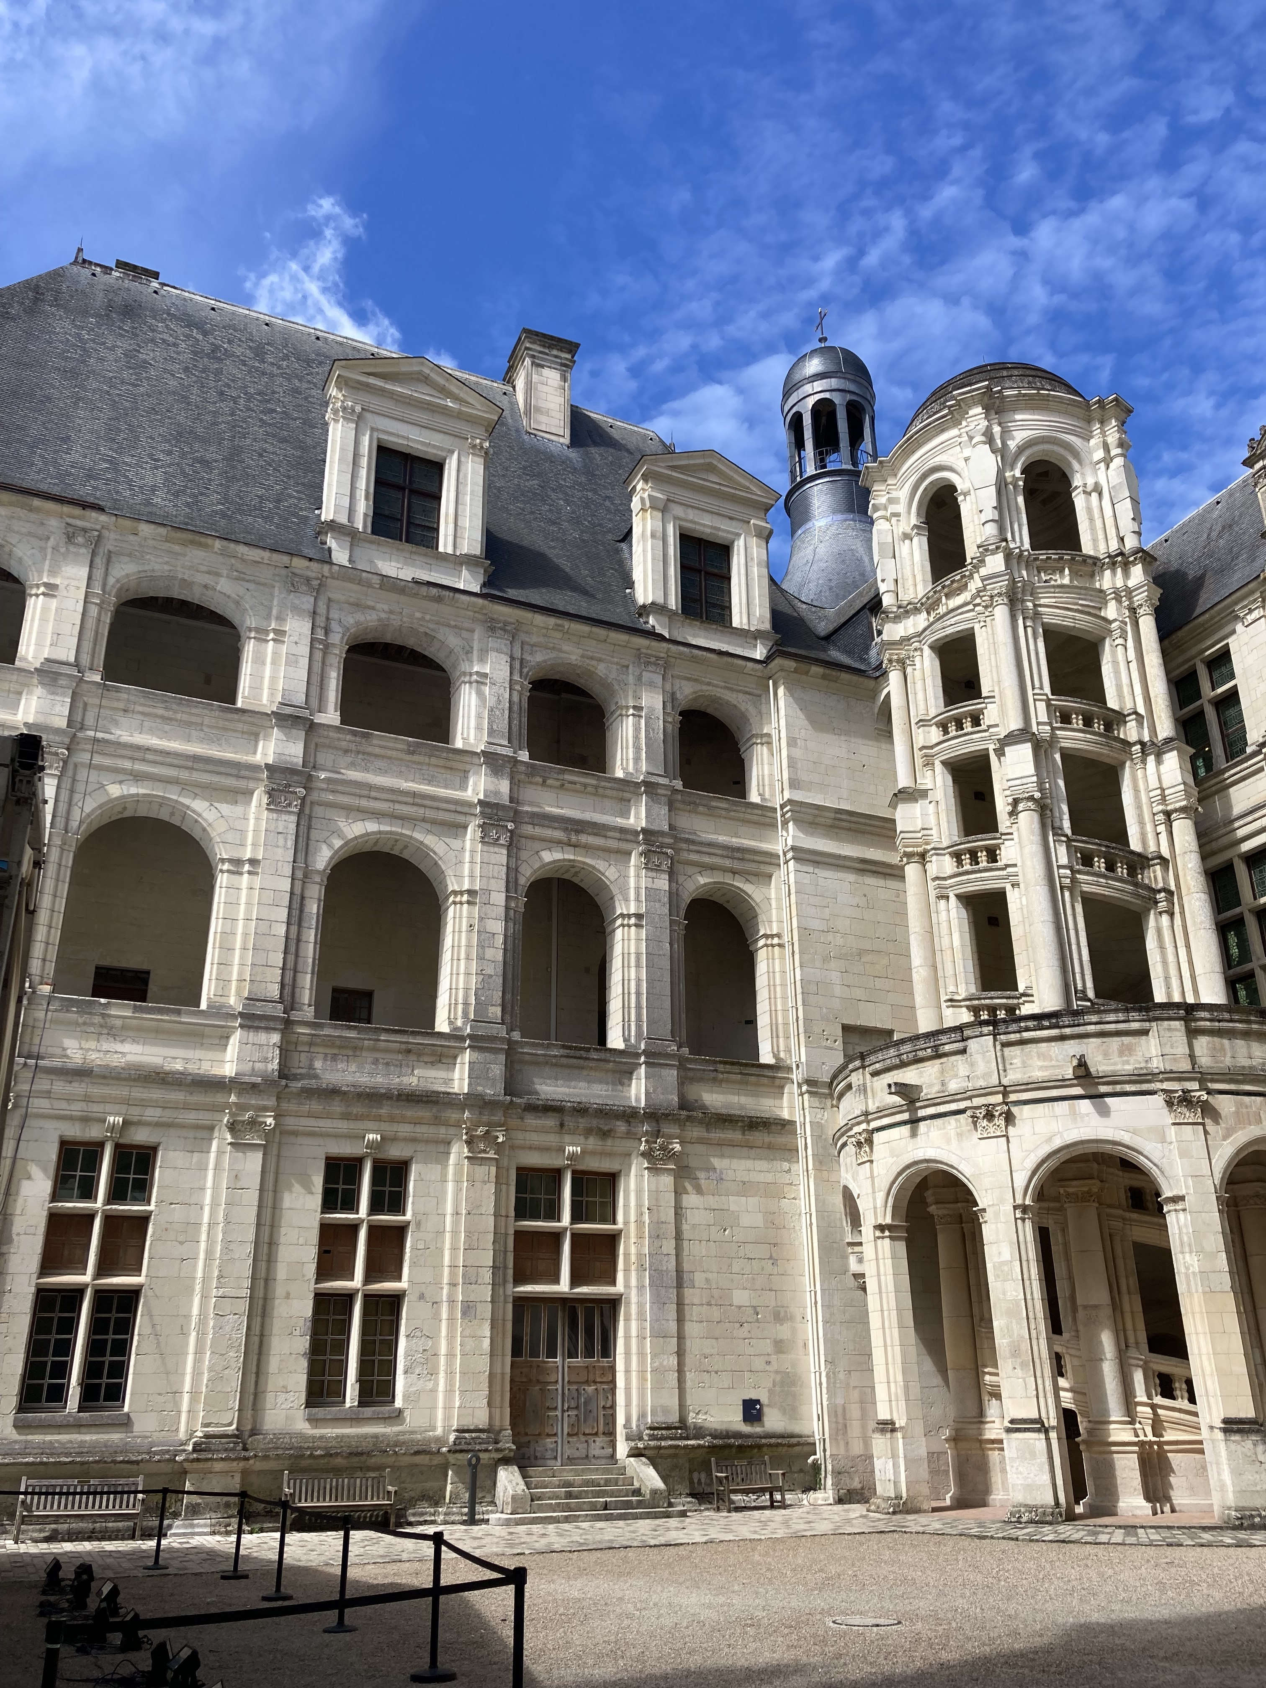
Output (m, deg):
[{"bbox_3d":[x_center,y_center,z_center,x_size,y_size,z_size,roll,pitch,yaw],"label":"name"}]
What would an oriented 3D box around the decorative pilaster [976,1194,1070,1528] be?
[{"bbox_3d":[6.901,9.037,24.086,0.950,5.240,0.750,-17,-28,34],"label":"decorative pilaster"}]

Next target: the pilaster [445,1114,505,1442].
[{"bbox_3d":[-3.148,8.788,27.632,0.950,6.200,0.350,9,-25,-23],"label":"pilaster"}]

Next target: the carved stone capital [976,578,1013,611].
[{"bbox_3d":[8.368,-5.705,31.227,0.700,0.580,0.680,-10,-24,22],"label":"carved stone capital"}]

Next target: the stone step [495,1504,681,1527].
[{"bbox_3d":[-0.779,12.014,24.403,3.750,0.150,0.500,9,-25,-23],"label":"stone step"}]

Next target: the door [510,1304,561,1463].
[{"bbox_3d":[-1.855,10.185,25.925,1.120,2.960,0.120,9,-25,-23],"label":"door"}]

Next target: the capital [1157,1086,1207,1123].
[{"bbox_3d":[9.616,4.583,23.882,0.740,0.600,0.360,-1,-22,0],"label":"capital"}]

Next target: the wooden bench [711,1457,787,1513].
[{"bbox_3d":[2.187,11.926,25.447,1.320,0.920,0.600,9,-24,-23],"label":"wooden bench"}]

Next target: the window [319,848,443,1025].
[{"bbox_3d":[-5.441,1.938,29.955,2.900,4.350,0.550,9,-25,-23],"label":"window"}]

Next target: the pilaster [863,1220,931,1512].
[{"bbox_3d":[5.100,10.053,26.465,0.750,5.240,0.920,8,-24,-19],"label":"pilaster"}]

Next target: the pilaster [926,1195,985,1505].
[{"bbox_3d":[7.274,11.028,30.108,1.050,6.400,1.150,0,-23,-1],"label":"pilaster"}]

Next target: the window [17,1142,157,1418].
[{"bbox_3d":[-9.202,7.304,23.254,1.630,4.360,0.250,9,-24,-23],"label":"window"}]

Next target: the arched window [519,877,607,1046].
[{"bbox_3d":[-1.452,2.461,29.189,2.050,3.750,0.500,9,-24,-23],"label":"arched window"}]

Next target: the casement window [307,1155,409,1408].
[{"bbox_3d":[-5.016,7.995,25.092,1.660,4.330,0.250,9,-25,-23],"label":"casement window"}]

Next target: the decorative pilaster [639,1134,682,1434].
[{"bbox_3d":[0.532,8.690,27.045,0.860,5.580,0.360,9,-24,-23],"label":"decorative pilaster"}]

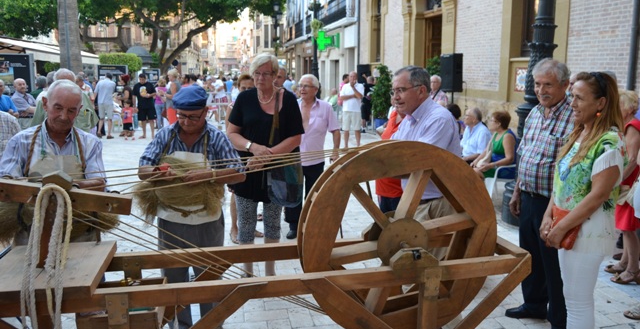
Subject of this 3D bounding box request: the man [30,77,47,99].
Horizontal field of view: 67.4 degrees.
[{"bbox_3d":[-4.870,-0.715,8.411,0.500,1.640,0.320,-7,12,-32],"label":"man"}]

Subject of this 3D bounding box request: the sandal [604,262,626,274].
[{"bbox_3d":[2.539,0.868,4.097,0.250,0.100,0.090,3,11,14],"label":"sandal"}]

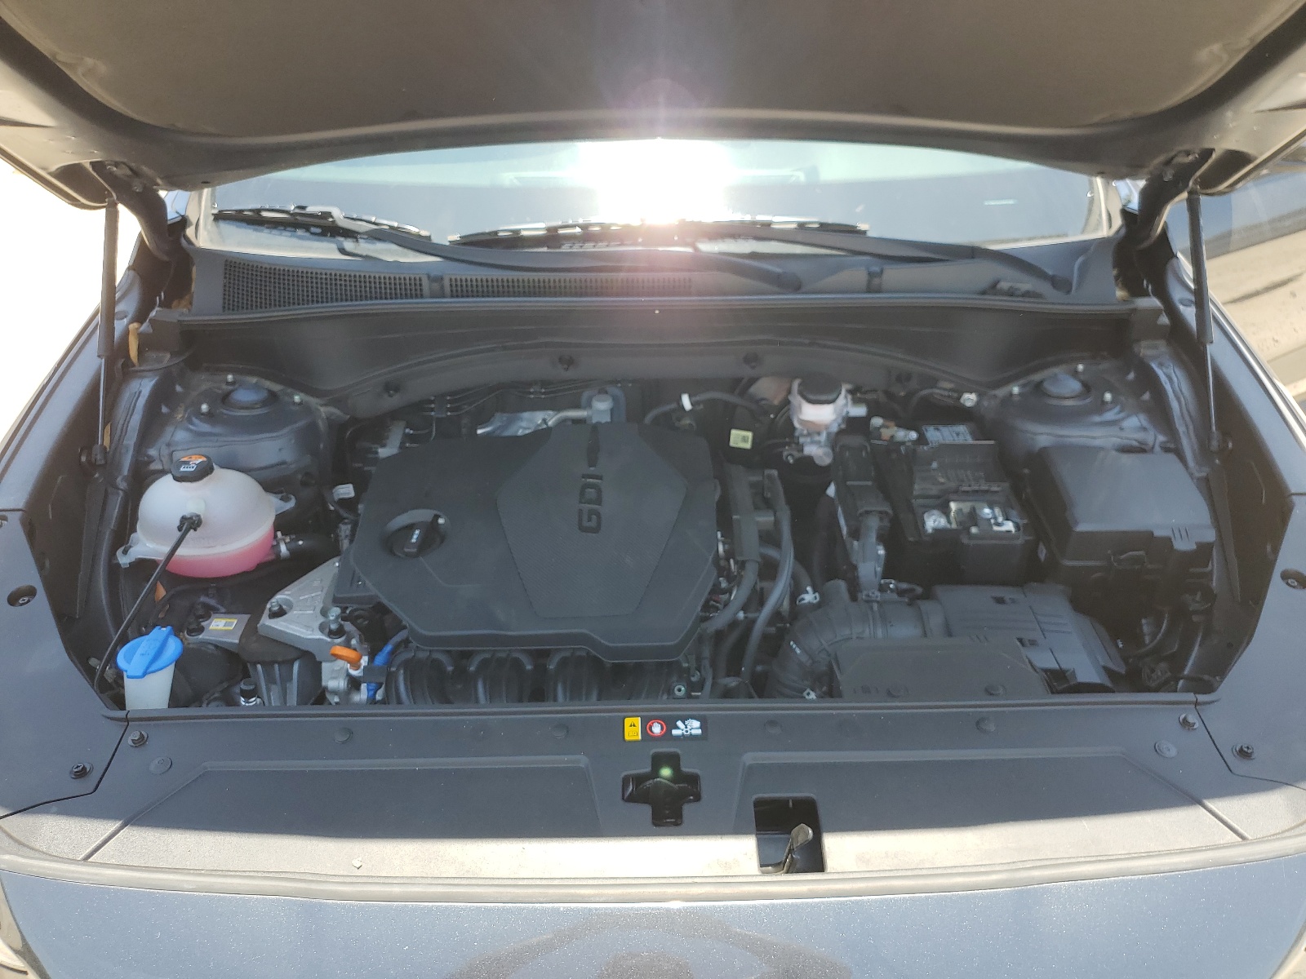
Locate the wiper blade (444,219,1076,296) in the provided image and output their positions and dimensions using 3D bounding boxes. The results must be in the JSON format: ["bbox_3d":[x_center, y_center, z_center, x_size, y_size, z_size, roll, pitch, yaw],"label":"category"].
[{"bbox_3d":[0.163,-0.376,1.528,0.935,0.068,0.105,3,32,6],"label":"wiper blade"}]

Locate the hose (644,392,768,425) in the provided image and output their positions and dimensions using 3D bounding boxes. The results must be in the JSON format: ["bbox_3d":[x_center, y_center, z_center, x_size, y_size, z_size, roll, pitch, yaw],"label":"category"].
[{"bbox_3d":[0.073,-0.113,1.360,0.172,0.038,0.050,-1,32,0],"label":"hose"}]

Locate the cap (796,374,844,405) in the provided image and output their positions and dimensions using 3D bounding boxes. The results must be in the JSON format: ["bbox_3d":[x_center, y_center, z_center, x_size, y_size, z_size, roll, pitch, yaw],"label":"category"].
[{"bbox_3d":[0.235,-0.139,1.375,0.064,0.026,0.064,-1,32,0],"label":"cap"}]

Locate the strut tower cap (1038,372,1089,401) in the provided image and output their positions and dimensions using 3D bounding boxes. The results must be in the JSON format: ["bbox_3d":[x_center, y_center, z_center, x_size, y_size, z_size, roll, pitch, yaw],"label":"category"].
[{"bbox_3d":[0.578,-0.143,1.380,0.068,0.025,0.068,-4,28,2],"label":"strut tower cap"}]

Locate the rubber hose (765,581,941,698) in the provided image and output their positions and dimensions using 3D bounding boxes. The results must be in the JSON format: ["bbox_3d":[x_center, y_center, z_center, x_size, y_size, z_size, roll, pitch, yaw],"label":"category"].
[{"bbox_3d":[0.219,0.166,1.070,0.180,0.105,0.115,-1,32,0],"label":"rubber hose"}]

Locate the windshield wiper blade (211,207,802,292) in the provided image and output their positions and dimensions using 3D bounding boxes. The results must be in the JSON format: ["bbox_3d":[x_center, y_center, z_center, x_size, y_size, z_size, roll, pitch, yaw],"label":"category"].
[{"bbox_3d":[-0.259,-0.391,1.546,0.965,0.062,0.085,8,33,13],"label":"windshield wiper blade"}]

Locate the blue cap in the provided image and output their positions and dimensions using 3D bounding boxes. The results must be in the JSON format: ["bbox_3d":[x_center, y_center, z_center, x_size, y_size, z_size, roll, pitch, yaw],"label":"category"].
[{"bbox_3d":[-0.513,0.168,1.000,0.059,0.023,0.067,-2,32,-2],"label":"blue cap"}]

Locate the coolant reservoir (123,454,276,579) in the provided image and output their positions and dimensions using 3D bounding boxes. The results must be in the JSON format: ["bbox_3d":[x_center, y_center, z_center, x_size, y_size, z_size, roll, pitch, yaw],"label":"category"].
[{"bbox_3d":[-0.536,0.039,1.165,0.172,0.145,0.145,-1,32,0],"label":"coolant reservoir"}]

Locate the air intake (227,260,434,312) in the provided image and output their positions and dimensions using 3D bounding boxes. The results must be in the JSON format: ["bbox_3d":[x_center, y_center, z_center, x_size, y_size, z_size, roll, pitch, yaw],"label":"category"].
[{"bbox_3d":[-0.491,-0.299,1.476,0.315,0.040,0.110,1,32,3],"label":"air intake"}]

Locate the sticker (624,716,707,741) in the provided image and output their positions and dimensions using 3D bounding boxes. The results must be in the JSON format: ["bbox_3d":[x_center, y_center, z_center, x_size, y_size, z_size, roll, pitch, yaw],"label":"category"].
[{"bbox_3d":[0.011,0.215,0.880,0.075,0.001,0.024,-1,51,0],"label":"sticker"}]

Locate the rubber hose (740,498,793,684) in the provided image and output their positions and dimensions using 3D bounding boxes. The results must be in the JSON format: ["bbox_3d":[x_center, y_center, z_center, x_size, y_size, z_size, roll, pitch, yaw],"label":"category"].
[{"bbox_3d":[0.132,0.118,1.150,0.056,0.100,0.220,-1,32,0],"label":"rubber hose"}]

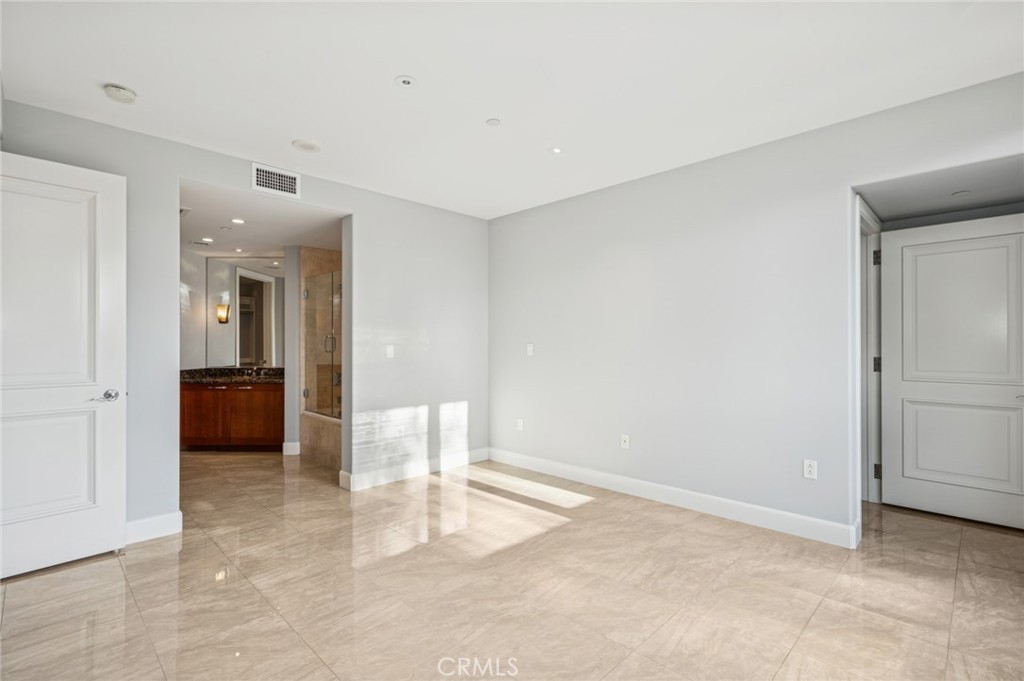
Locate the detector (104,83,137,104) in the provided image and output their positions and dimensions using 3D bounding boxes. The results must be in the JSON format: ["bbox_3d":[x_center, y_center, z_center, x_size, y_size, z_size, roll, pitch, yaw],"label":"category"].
[{"bbox_3d":[-2.107,-1.323,2.448,0.135,0.042,0.135,-1,-1,44],"label":"detector"}]

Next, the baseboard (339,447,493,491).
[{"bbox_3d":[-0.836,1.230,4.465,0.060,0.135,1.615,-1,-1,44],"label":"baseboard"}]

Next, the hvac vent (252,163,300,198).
[{"bbox_3d":[-1.803,-1.223,3.490,0.030,0.199,0.344,-1,-1,44],"label":"hvac vent"}]

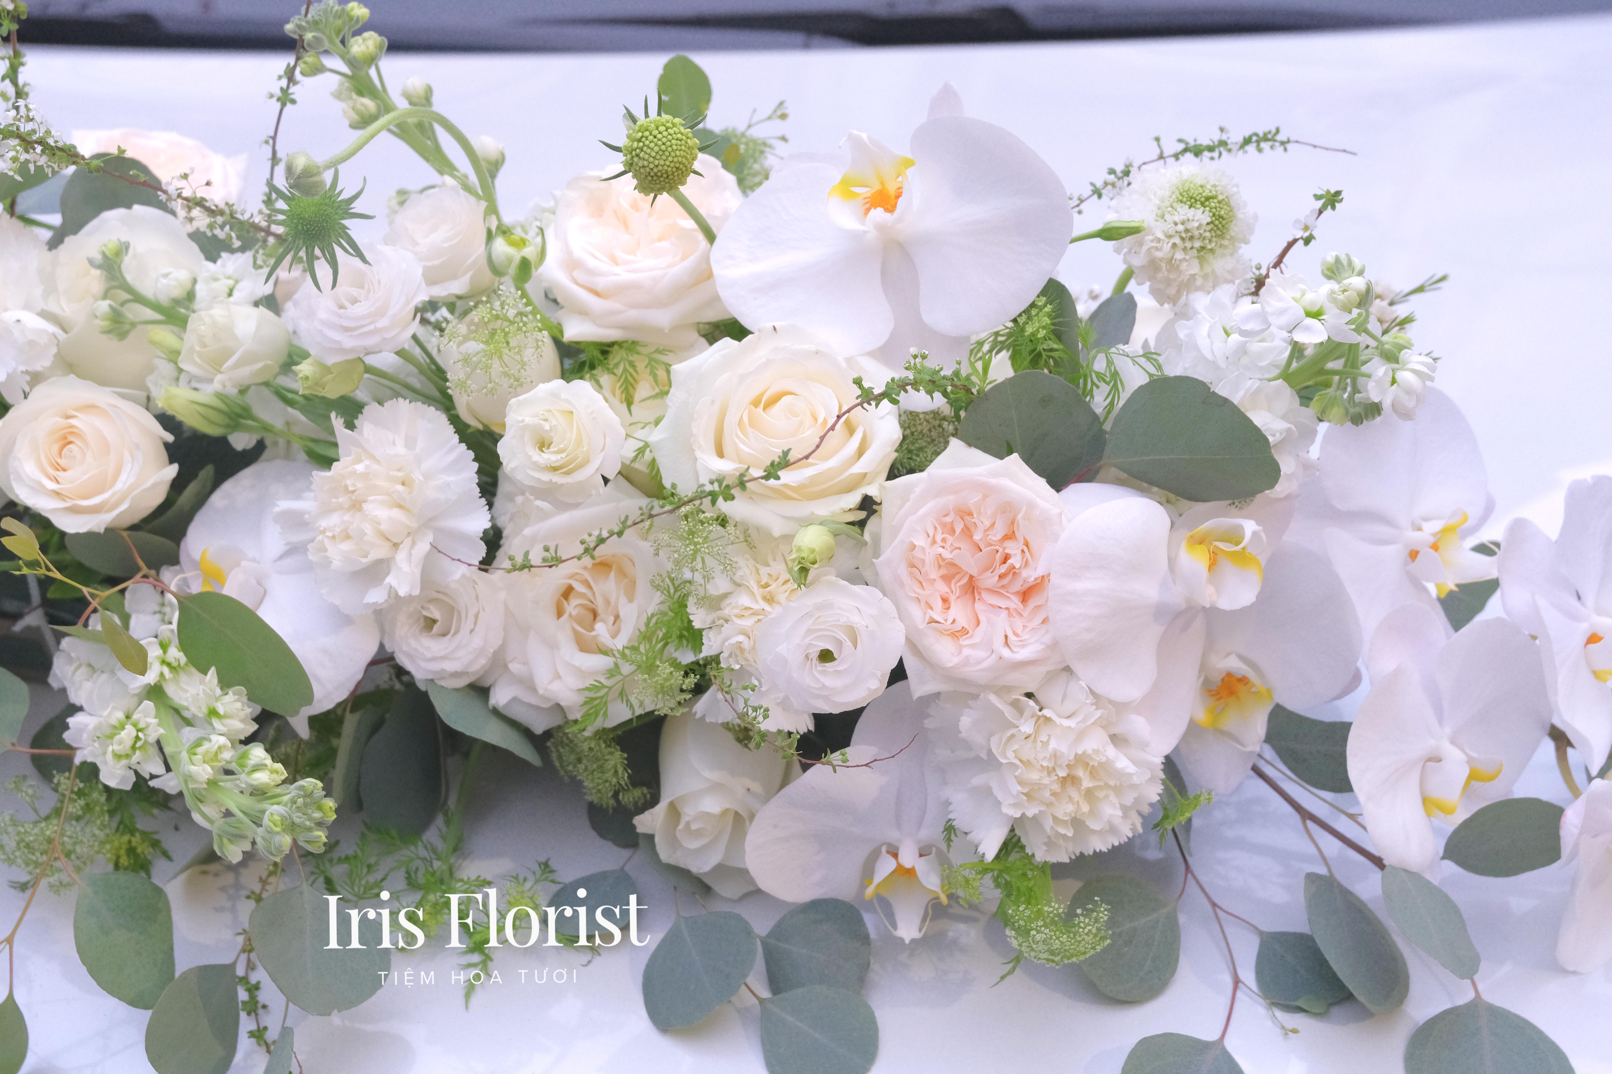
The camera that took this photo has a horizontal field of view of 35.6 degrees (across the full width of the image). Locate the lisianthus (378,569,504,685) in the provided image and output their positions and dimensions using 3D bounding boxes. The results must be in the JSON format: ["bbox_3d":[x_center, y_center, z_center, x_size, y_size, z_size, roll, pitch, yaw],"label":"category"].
[{"bbox_3d":[-0.145,0.036,1.000,0.050,0.036,0.050,0,78,1],"label":"lisianthus"}]

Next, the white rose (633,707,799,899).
[{"bbox_3d":[-0.035,0.106,1.010,0.067,0.067,0.076,4,37,5],"label":"white rose"}]

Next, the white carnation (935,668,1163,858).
[{"bbox_3d":[0.081,0.077,0.835,0.076,0.066,0.048,6,7,-13],"label":"white carnation"}]

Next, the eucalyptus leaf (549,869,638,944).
[{"bbox_3d":[-0.075,0.130,0.885,0.031,0.006,0.034,27,64,15],"label":"eucalyptus leaf"}]

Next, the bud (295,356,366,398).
[{"bbox_3d":[-0.163,-0.055,0.860,0.025,0.015,0.015,-6,60,-18],"label":"bud"}]

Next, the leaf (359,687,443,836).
[{"bbox_3d":[-0.147,0.080,0.905,0.031,0.056,0.009,0,12,0],"label":"leaf"}]

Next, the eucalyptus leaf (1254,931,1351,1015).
[{"bbox_3d":[0.197,0.172,0.990,0.048,0.008,0.042,33,60,22],"label":"eucalyptus leaf"}]

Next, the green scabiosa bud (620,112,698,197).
[{"bbox_3d":[-0.049,-0.126,0.830,0.026,0.023,0.027,0,72,12],"label":"green scabiosa bud"}]

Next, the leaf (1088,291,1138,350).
[{"bbox_3d":[0.112,-0.078,0.920,0.022,0.006,0.027,32,90,36],"label":"leaf"}]

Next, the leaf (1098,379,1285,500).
[{"bbox_3d":[0.134,-0.035,0.870,0.062,0.009,0.046,0,72,-3],"label":"leaf"}]

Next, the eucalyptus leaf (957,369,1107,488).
[{"bbox_3d":[0.088,-0.040,0.985,0.060,0.010,0.058,-12,69,-1],"label":"eucalyptus leaf"}]

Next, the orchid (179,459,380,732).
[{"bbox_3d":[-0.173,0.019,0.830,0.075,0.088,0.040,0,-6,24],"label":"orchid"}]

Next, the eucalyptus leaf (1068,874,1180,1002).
[{"bbox_3d":[0.106,0.134,0.840,0.041,0.008,0.040,-30,63,-21],"label":"eucalyptus leaf"}]

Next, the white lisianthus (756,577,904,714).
[{"bbox_3d":[0.008,0.038,0.876,0.051,0.049,0.034,-1,6,-2],"label":"white lisianthus"}]

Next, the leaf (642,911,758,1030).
[{"bbox_3d":[-0.035,0.144,0.835,0.041,0.008,0.040,-32,59,-22],"label":"leaf"}]

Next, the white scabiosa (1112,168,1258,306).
[{"bbox_3d":[0.140,-0.112,0.929,0.053,0.036,0.052,-14,74,-23],"label":"white scabiosa"}]

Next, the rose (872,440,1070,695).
[{"bbox_3d":[0.060,0.011,0.884,0.073,0.086,0.056,-2,-3,-3],"label":"rose"}]

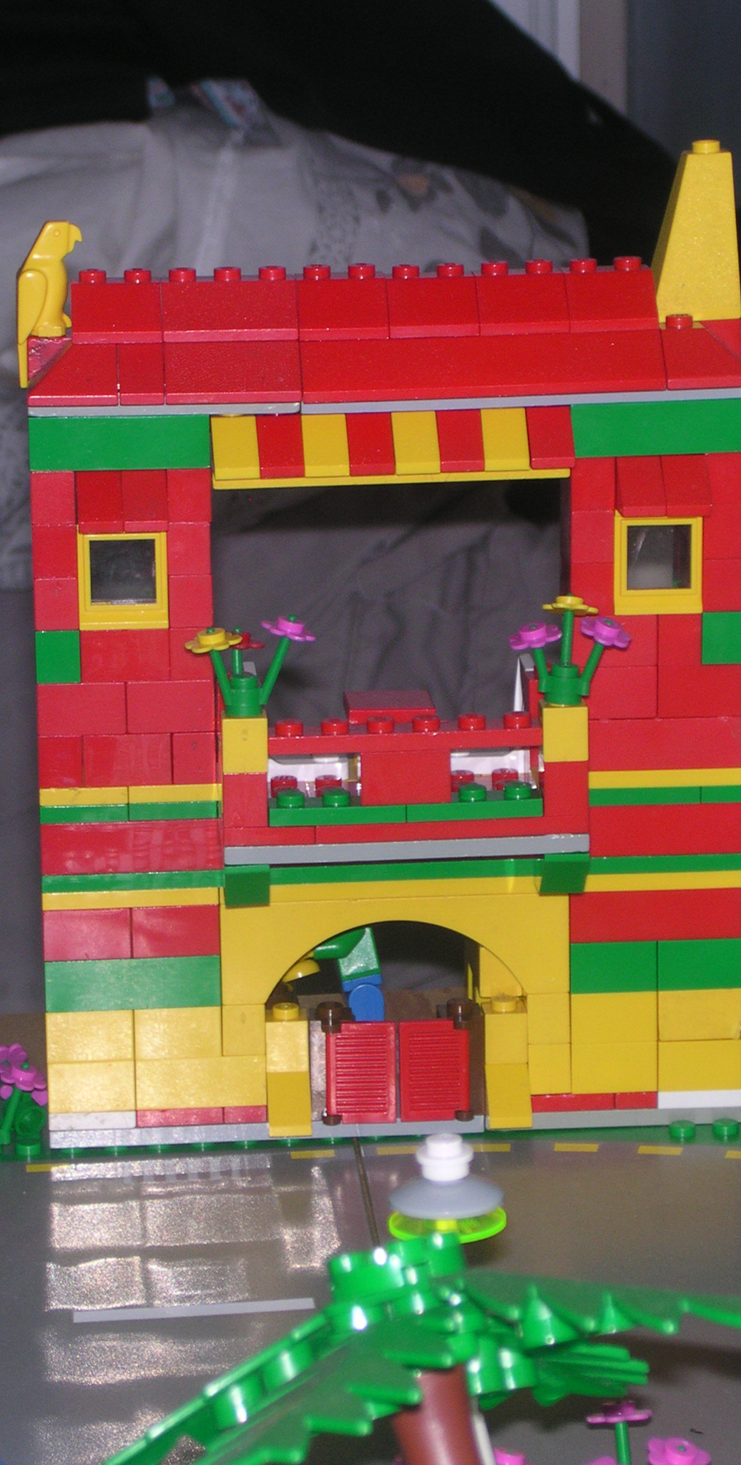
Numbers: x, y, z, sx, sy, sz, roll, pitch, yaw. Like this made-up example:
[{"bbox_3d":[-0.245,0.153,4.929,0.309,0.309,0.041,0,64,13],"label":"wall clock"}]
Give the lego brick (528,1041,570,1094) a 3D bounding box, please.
[{"bbox_3d":[0.032,0.061,0.867,0.008,0.010,0.010,-2,12,-5],"label":"lego brick"}]

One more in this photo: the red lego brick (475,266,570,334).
[{"bbox_3d":[0.027,-0.078,0.841,0.016,0.011,0.016,-2,12,-5],"label":"red lego brick"}]

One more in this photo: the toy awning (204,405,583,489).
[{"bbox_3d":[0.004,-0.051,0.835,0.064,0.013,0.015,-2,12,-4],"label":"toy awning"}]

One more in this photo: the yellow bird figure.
[{"bbox_3d":[-0.057,-0.077,0.839,0.012,0.029,0.008,-2,12,-5],"label":"yellow bird figure"}]

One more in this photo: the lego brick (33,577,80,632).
[{"bbox_3d":[-0.056,-0.024,0.840,0.008,0.010,0.009,-2,12,-5],"label":"lego brick"}]

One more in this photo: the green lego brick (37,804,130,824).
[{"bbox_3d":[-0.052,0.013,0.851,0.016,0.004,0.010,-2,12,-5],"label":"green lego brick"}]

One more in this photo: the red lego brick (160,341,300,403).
[{"bbox_3d":[-0.025,-0.065,0.831,0.024,0.011,0.016,-2,12,-4],"label":"red lego brick"}]

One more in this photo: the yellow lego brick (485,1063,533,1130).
[{"bbox_3d":[0.025,0.066,0.862,0.008,0.010,0.016,-2,12,-5],"label":"yellow lego brick"}]

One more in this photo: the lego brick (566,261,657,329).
[{"bbox_3d":[0.042,-0.078,0.844,0.016,0.011,0.016,-2,12,-5],"label":"lego brick"}]

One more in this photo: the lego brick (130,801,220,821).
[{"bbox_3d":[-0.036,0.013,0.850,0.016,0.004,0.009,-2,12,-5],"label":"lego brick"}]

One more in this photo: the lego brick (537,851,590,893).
[{"bbox_3d":[0.034,0.025,0.839,0.008,0.010,0.016,-2,12,-5],"label":"lego brick"}]

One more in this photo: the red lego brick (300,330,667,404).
[{"bbox_3d":[0.019,-0.066,0.833,0.064,0.010,0.016,-2,13,-5],"label":"red lego brick"}]

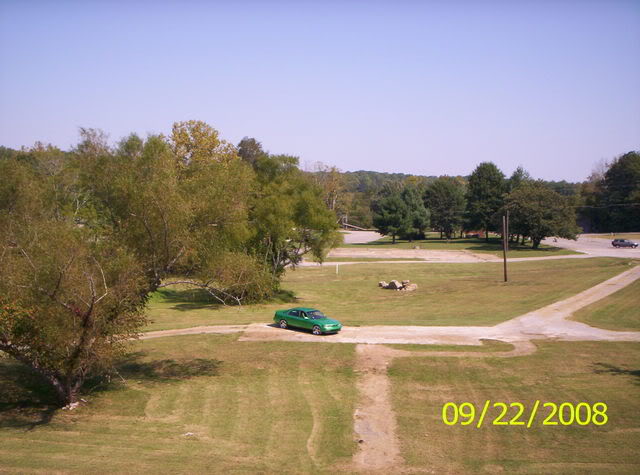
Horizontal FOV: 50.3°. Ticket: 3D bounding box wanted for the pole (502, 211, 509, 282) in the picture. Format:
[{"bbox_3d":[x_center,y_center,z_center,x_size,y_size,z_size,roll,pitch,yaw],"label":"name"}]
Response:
[{"bbox_3d":[18.450,1.140,67.800,0.260,6.800,0.260,-2,4,0],"label":"pole"}]

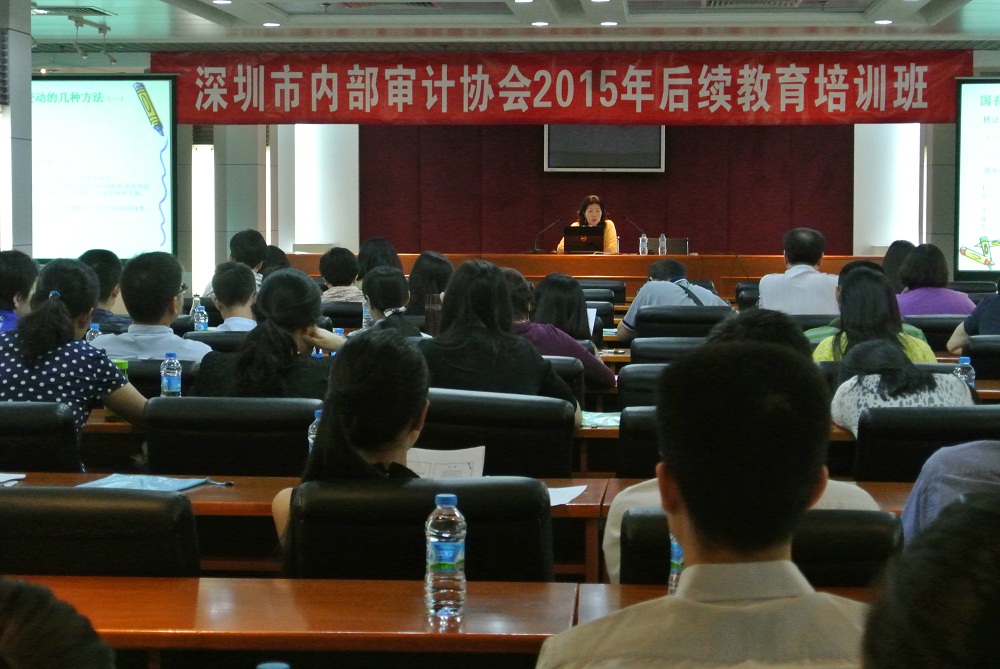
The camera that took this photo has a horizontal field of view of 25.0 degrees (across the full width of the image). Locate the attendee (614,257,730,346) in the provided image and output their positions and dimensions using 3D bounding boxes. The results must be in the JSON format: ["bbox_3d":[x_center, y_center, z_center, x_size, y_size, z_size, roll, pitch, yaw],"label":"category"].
[{"bbox_3d":[0.763,0.224,9.881,0.550,1.100,0.820,0,3,3],"label":"attendee"}]

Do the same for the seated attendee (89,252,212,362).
[{"bbox_3d":[-1.026,0.326,7.175,0.500,1.220,0.780,0,3,4],"label":"seated attendee"}]

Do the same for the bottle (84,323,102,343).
[{"bbox_3d":[-1.475,0.077,8.200,0.064,0.216,0.064,0,4,4],"label":"bottle"}]

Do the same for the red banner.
[{"bbox_3d":[0.484,-2.058,18.800,6.870,0.610,0.040,0,3,4],"label":"red banner"}]

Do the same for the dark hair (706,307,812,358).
[{"bbox_3d":[0.493,0.061,4.280,0.195,0.220,0.230,0,4,3],"label":"dark hair"}]

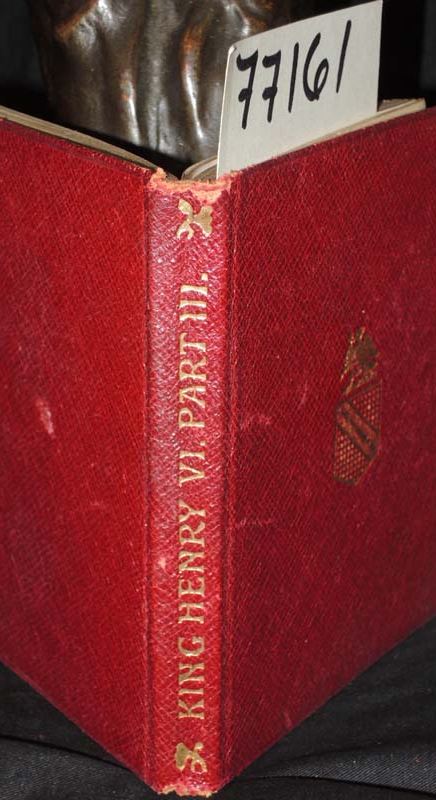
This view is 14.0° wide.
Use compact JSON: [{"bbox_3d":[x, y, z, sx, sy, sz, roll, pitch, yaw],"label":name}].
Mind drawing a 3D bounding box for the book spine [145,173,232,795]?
[{"bbox_3d":[-0.006,0.019,0.355,0.017,0.132,0.008,1,19,0],"label":"book spine"}]

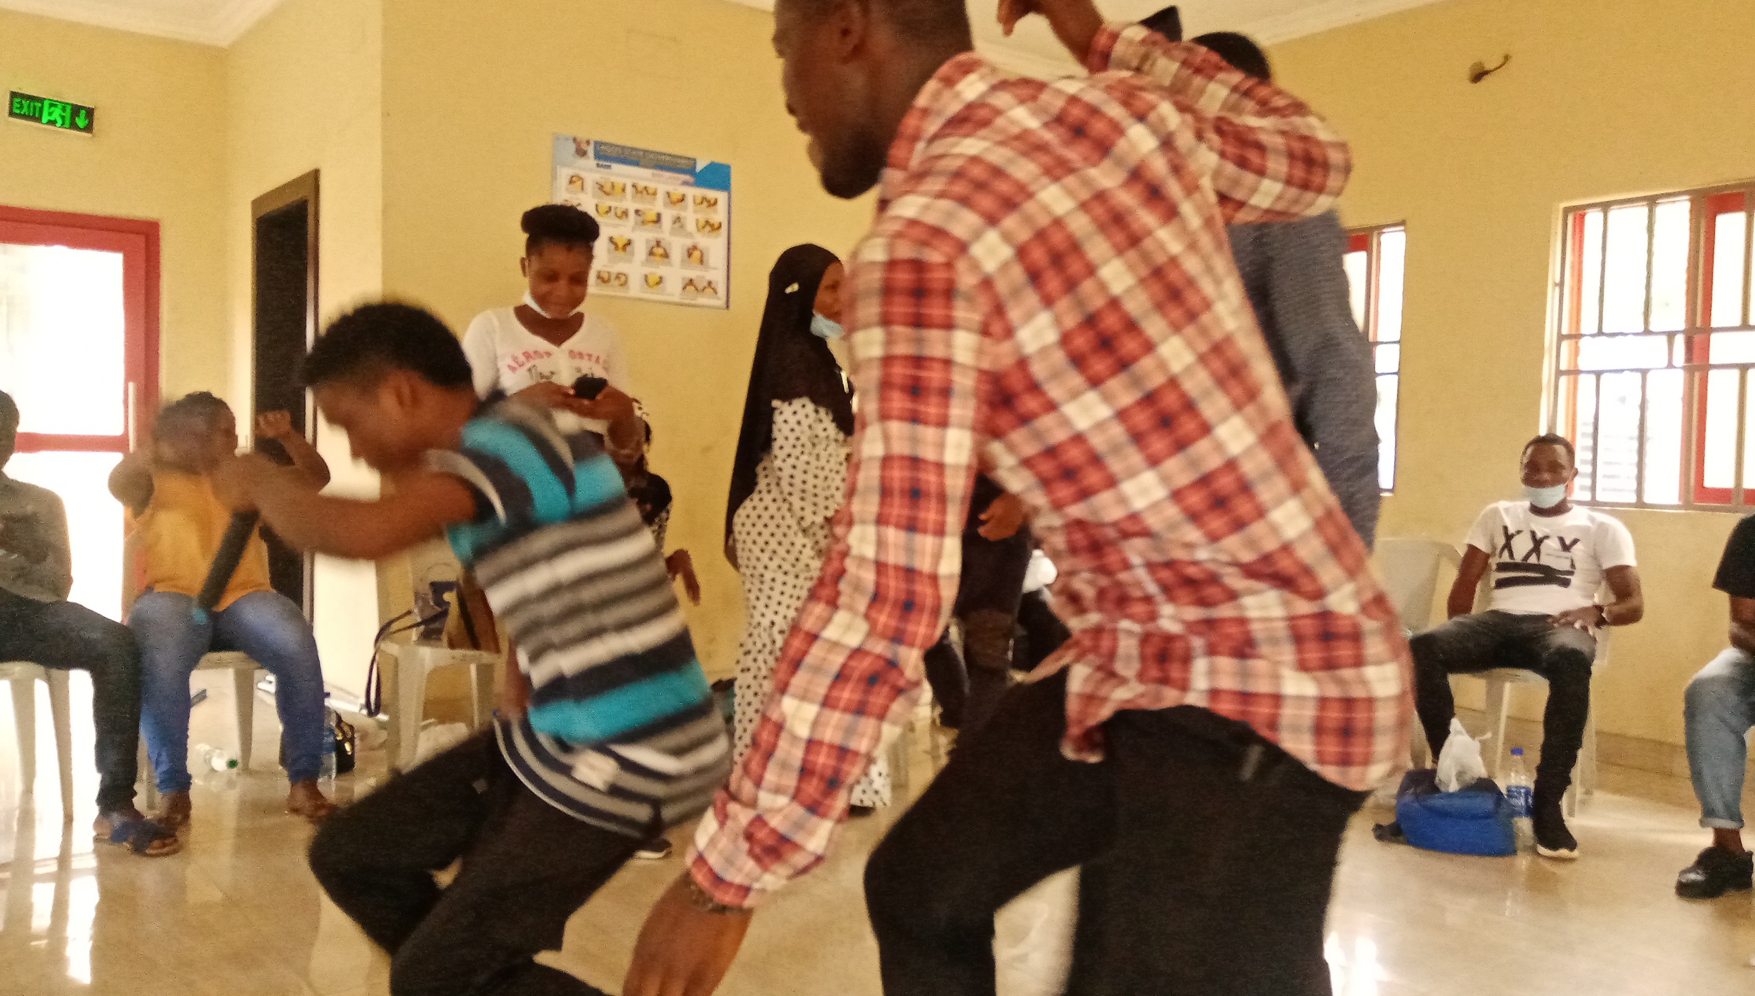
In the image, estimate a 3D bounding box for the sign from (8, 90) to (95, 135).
[{"bbox_3d":[-3.664,-1.707,5.850,0.335,0.130,0.030,6,-1,-37],"label":"sign"}]

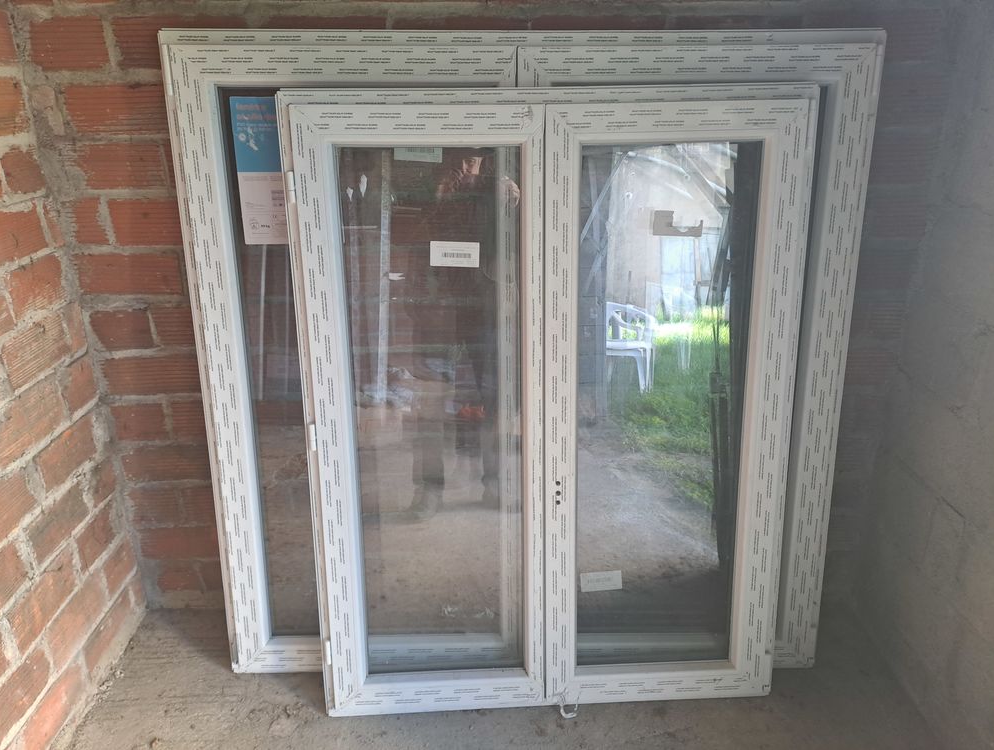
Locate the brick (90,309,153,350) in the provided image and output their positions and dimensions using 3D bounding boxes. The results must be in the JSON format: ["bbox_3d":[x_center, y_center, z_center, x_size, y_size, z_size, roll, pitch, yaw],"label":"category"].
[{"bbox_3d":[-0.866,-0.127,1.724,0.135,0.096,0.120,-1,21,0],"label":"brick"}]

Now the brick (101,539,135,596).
[{"bbox_3d":[-1.004,0.476,1.807,0.120,0.092,0.127,-1,21,0],"label":"brick"}]

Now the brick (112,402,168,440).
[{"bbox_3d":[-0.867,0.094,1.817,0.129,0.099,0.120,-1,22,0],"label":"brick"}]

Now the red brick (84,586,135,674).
[{"bbox_3d":[-1.009,0.623,1.773,0.120,0.078,0.227,-1,22,0],"label":"red brick"}]

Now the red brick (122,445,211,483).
[{"bbox_3d":[-0.807,0.204,1.861,0.243,0.098,0.120,-1,22,0],"label":"red brick"}]

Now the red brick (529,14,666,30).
[{"bbox_3d":[0.204,-0.695,1.505,0.263,0.096,0.120,-1,22,0],"label":"red brick"}]

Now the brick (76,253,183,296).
[{"bbox_3d":[-0.823,-0.246,1.672,0.227,0.096,0.120,-1,22,-1],"label":"brick"}]

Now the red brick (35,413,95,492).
[{"bbox_3d":[-1.014,0.182,1.613,0.120,0.088,0.214,-1,22,0],"label":"red brick"}]

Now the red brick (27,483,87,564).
[{"bbox_3d":[-1.013,0.317,1.574,0.120,0.087,0.205,-1,22,0],"label":"red brick"}]

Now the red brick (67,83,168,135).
[{"bbox_3d":[-0.761,-0.568,1.547,0.255,0.097,0.120,-1,22,-1],"label":"red brick"}]

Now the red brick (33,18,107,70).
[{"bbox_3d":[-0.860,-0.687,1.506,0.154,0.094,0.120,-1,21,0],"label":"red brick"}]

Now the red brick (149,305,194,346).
[{"bbox_3d":[-0.664,-0.137,1.720,0.255,0.096,0.120,-1,22,-1],"label":"red brick"}]

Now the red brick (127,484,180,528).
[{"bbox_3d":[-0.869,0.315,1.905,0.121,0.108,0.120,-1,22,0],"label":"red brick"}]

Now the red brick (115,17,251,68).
[{"bbox_3d":[-0.632,-0.688,1.504,0.266,0.094,0.120,-1,22,-1],"label":"red brick"}]

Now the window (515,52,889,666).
[{"bbox_3d":[0.402,0.025,1.589,0.710,1.392,0.080,-1,14,0],"label":"window"}]

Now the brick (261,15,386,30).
[{"bbox_3d":[-0.348,-0.690,1.512,0.251,0.102,0.120,-1,22,-1],"label":"brick"}]

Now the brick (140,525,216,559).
[{"bbox_3d":[-0.804,0.416,1.945,0.243,0.095,0.120,-1,22,0],"label":"brick"}]

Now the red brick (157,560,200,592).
[{"bbox_3d":[-0.845,0.510,1.970,0.112,0.097,0.120,-1,22,-1],"label":"red brick"}]

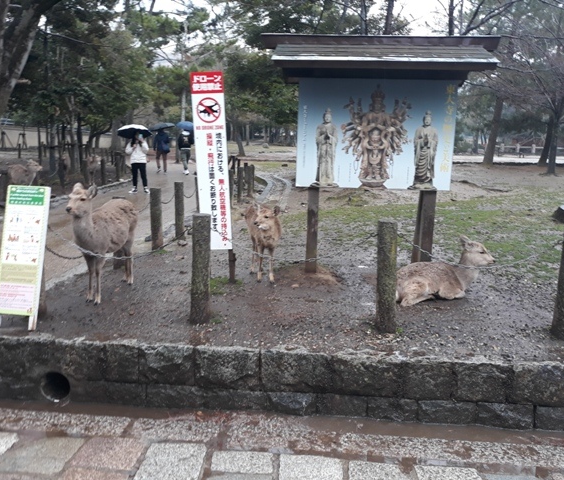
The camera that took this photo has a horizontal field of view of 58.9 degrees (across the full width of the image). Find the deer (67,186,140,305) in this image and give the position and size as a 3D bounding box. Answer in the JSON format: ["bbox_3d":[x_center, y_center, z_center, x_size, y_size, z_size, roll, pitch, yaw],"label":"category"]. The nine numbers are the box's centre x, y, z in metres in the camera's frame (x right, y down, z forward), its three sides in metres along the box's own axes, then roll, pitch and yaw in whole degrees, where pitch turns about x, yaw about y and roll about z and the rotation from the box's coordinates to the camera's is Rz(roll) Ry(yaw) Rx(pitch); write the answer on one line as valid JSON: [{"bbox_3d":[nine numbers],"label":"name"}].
[{"bbox_3d":[-1.587,-0.011,4.581,0.372,1.049,0.980,5,12,16],"label":"deer"}]

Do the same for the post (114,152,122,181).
[{"bbox_3d":[-4.781,-2.112,14.509,0.145,0.780,0.145,-2,11,-18],"label":"post"}]

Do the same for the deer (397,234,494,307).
[{"bbox_3d":[1.423,0.236,4.372,0.840,0.530,0.360,-1,11,-14],"label":"deer"}]

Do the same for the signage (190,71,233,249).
[{"bbox_3d":[-0.671,-0.718,4.836,0.314,1.723,0.069,-2,12,2],"label":"signage"}]

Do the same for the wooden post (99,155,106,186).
[{"bbox_3d":[-4.592,-1.751,12.764,0.115,0.740,0.115,-2,12,-19],"label":"wooden post"}]

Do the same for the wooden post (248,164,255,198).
[{"bbox_3d":[-0.733,-1.426,12.091,0.130,0.770,0.130,1,11,-4],"label":"wooden post"}]

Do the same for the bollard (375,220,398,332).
[{"bbox_3d":[0.736,0.262,3.490,0.140,0.790,0.140,1,11,13],"label":"bollard"}]

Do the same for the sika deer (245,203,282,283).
[{"bbox_3d":[-0.234,-0.009,5.269,0.304,0.813,0.804,-4,13,-21],"label":"sika deer"}]

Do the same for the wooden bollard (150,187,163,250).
[{"bbox_3d":[-1.628,-0.282,6.474,0.151,0.810,0.151,-2,12,-14],"label":"wooden bollard"}]

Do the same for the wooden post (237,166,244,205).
[{"bbox_3d":[-0.888,-1.170,10.729,0.120,0.775,0.120,1,11,-5],"label":"wooden post"}]

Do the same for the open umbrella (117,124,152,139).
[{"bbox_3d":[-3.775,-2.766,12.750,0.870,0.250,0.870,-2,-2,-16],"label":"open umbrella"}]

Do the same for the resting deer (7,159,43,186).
[{"bbox_3d":[-6.439,-1.652,12.423,0.980,0.715,0.412,5,12,17],"label":"resting deer"}]

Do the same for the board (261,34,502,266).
[{"bbox_3d":[0.939,-0.820,5.196,2.352,2.473,0.931,2,12,3],"label":"board"}]

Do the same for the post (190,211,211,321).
[{"bbox_3d":[-0.584,0.213,3.562,0.135,0.790,0.135,0,11,-9],"label":"post"}]

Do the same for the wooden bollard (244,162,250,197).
[{"bbox_3d":[-0.902,-1.554,12.701,0.157,0.802,0.157,0,12,-4],"label":"wooden bollard"}]

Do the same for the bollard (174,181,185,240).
[{"bbox_3d":[-1.354,-0.377,6.601,0.120,0.755,0.120,-1,11,-12],"label":"bollard"}]

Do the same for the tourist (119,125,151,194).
[{"bbox_3d":[-3.728,-2.041,12.573,0.840,1.690,0.800,-2,11,-16],"label":"tourist"}]

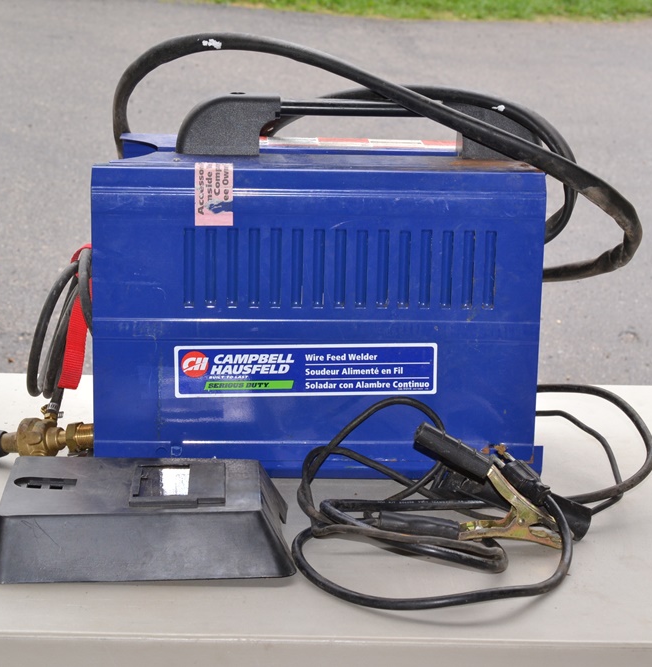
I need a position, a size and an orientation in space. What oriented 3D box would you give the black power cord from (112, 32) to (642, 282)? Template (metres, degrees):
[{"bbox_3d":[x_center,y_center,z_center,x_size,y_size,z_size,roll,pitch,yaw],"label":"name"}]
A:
[{"bbox_3d":[0.049,-0.189,1.810,0.565,0.260,0.210,1,13,-3],"label":"black power cord"}]

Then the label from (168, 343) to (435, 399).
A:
[{"bbox_3d":[-0.020,0.037,1.674,0.264,0.053,0.003,-1,13,-3],"label":"label"}]

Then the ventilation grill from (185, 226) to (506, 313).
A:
[{"bbox_3d":[0.015,-0.064,1.654,0.309,0.081,0.008,1,13,-3],"label":"ventilation grill"}]

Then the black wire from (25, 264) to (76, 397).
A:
[{"bbox_3d":[-0.285,-0.001,1.744,0.053,0.143,0.110,1,13,-3],"label":"black wire"}]

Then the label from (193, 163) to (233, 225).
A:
[{"bbox_3d":[-0.110,-0.137,1.651,0.037,0.057,0.045,1,13,-3],"label":"label"}]

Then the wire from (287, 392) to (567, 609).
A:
[{"bbox_3d":[0.096,0.143,1.521,0.255,0.093,0.325,1,13,-3],"label":"wire"}]

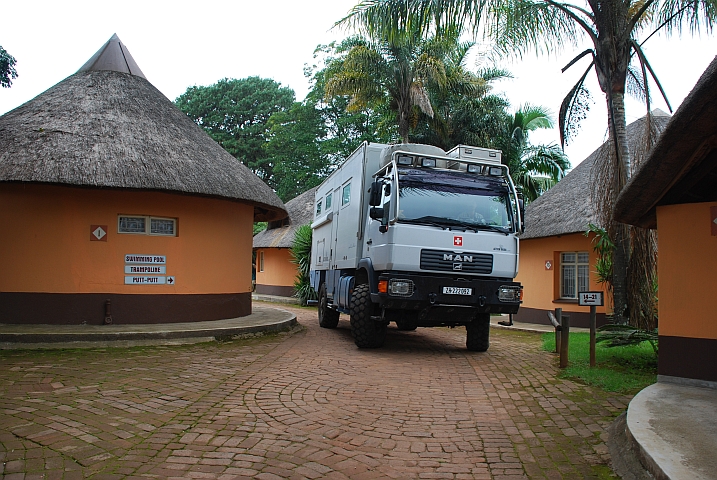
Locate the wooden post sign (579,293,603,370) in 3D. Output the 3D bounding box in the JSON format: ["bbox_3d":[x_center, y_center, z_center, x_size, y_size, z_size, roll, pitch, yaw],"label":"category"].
[{"bbox_3d":[3.537,1.367,8.201,0.380,1.175,0.090,1,-4,11],"label":"wooden post sign"}]

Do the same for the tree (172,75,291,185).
[{"bbox_3d":[-8.579,-3.837,38.475,10.500,15.365,10.000,2,-4,0],"label":"tree"}]

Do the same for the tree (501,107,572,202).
[{"bbox_3d":[6.783,-1.230,22.225,4.300,8.596,4.200,2,-4,0],"label":"tree"}]

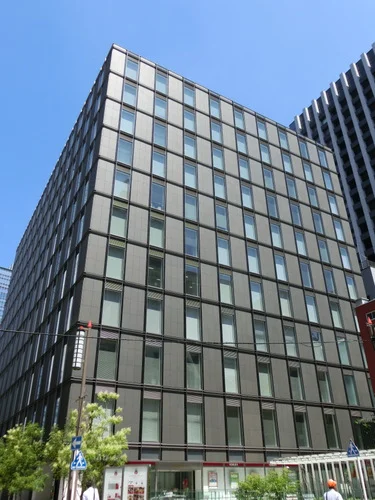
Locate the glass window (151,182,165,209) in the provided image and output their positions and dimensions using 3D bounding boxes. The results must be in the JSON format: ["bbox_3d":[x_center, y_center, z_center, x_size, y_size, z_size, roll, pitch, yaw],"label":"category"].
[{"bbox_3d":[-2.767,-5.011,39.257,1.300,2.850,0.150,15,-33,-26],"label":"glass window"}]

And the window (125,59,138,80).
[{"bbox_3d":[-5.909,-19.186,44.798,1.280,2.860,0.150,15,-33,-26],"label":"window"}]

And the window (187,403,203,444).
[{"bbox_3d":[0.541,12.825,31.306,1.370,2.850,0.150,15,-33,-26],"label":"window"}]

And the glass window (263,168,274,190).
[{"bbox_3d":[9.560,-8.237,49.419,1.320,2.900,0.150,15,-33,-26],"label":"glass window"}]

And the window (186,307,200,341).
[{"bbox_3d":[0.488,6.067,34.234,1.382,2.800,0.150,15,-33,-26],"label":"window"}]

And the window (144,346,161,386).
[{"bbox_3d":[-2.503,8.479,30.864,1.382,2.800,0.150,15,-33,-26],"label":"window"}]

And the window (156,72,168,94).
[{"bbox_3d":[-2.892,-18.444,46.687,1.370,2.850,0.150,15,-33,-26],"label":"window"}]

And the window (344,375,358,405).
[{"bbox_3d":[16.055,13.754,41.202,1.370,2.850,0.150,15,-33,-26],"label":"window"}]

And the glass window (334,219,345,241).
[{"bbox_3d":[18.505,-2.211,50.969,1.382,2.800,0.150,15,-33,-26],"label":"glass window"}]

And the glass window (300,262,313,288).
[{"bbox_3d":[12.837,2.757,45.261,1.370,2.850,0.150,15,-33,-26],"label":"glass window"}]

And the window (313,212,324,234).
[{"bbox_3d":[15.812,-3.188,50.774,1.320,2.900,0.150,15,-33,-26],"label":"window"}]

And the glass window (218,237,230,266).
[{"bbox_3d":[3.471,0.181,40.562,1.320,2.900,0.150,15,-33,-26],"label":"glass window"}]

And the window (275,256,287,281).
[{"bbox_3d":[9.741,1.813,43.792,1.300,2.850,0.150,15,-33,-26],"label":"window"}]

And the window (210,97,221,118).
[{"bbox_3d":[3.311,-16.651,49.489,1.280,2.860,0.150,15,-33,-26],"label":"window"}]

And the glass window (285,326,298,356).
[{"bbox_3d":[9.764,8.696,39.985,1.320,2.900,0.150,15,-33,-26],"label":"glass window"}]

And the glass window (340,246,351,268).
[{"bbox_3d":[18.833,1.094,49.690,1.280,2.860,0.150,15,-33,-26],"label":"glass window"}]

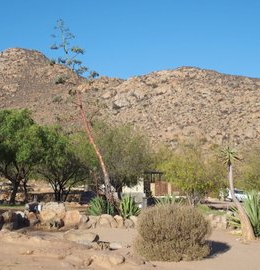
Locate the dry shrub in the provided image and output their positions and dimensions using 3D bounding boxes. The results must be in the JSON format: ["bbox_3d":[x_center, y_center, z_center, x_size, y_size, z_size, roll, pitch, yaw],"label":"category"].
[{"bbox_3d":[0.961,2.221,13.400,1.718,1.255,1.600,0,-5,0],"label":"dry shrub"}]

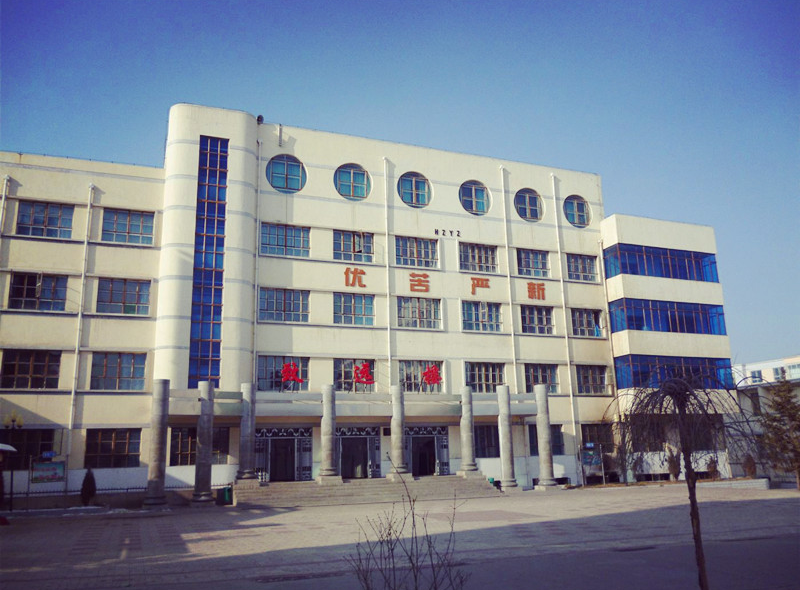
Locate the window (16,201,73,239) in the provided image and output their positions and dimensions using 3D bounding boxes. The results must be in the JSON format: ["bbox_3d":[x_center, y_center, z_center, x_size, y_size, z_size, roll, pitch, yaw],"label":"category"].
[{"bbox_3d":[-16.591,-3.499,30.317,2.280,1.670,0.200,4,-15,-21],"label":"window"}]

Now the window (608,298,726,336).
[{"bbox_3d":[17.840,1.627,42.839,8.462,2.063,1.424,4,-14,-22],"label":"window"}]

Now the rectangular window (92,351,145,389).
[{"bbox_3d":[-13.126,3.584,30.242,2.313,1.727,0.200,4,-15,-21],"label":"rectangular window"}]

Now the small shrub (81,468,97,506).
[{"bbox_3d":[-13.490,8.293,28.024,0.650,1.680,0.650,4,-14,-21],"label":"small shrub"}]

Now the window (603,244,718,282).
[{"bbox_3d":[17.893,-1.929,43.942,8.378,2.066,1.415,4,-14,-21],"label":"window"}]

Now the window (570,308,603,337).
[{"bbox_3d":[11.786,1.771,40.670,2.262,1.707,0.200,4,-15,-21],"label":"window"}]

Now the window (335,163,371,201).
[{"bbox_3d":[-2.613,-6.374,36.620,2.290,2.270,0.200,4,-15,-21],"label":"window"}]

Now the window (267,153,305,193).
[{"bbox_3d":[-6.215,-6.632,35.614,2.255,2.255,0.220,4,-14,-22],"label":"window"}]

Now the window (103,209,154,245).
[{"bbox_3d":[-13.245,-3.332,31.608,2.270,1.690,0.200,4,-15,-21],"label":"window"}]

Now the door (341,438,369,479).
[{"bbox_3d":[-2.316,8.415,33.345,1.450,2.097,0.150,4,-15,-21],"label":"door"}]

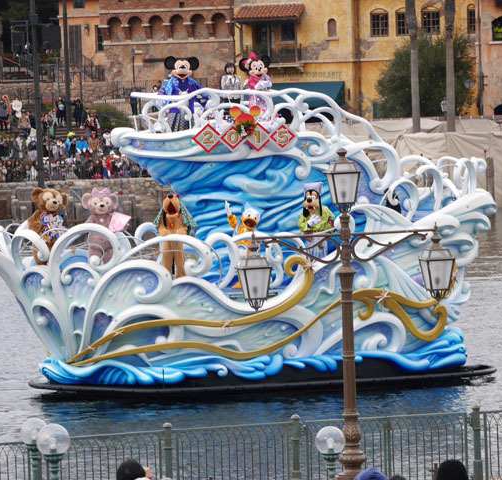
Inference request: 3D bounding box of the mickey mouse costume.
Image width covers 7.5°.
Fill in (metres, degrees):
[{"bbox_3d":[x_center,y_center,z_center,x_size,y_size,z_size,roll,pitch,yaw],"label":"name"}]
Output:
[{"bbox_3d":[-1.424,-2.979,79.200,0.960,1.676,0.620,-3,2,-3],"label":"mickey mouse costume"}]

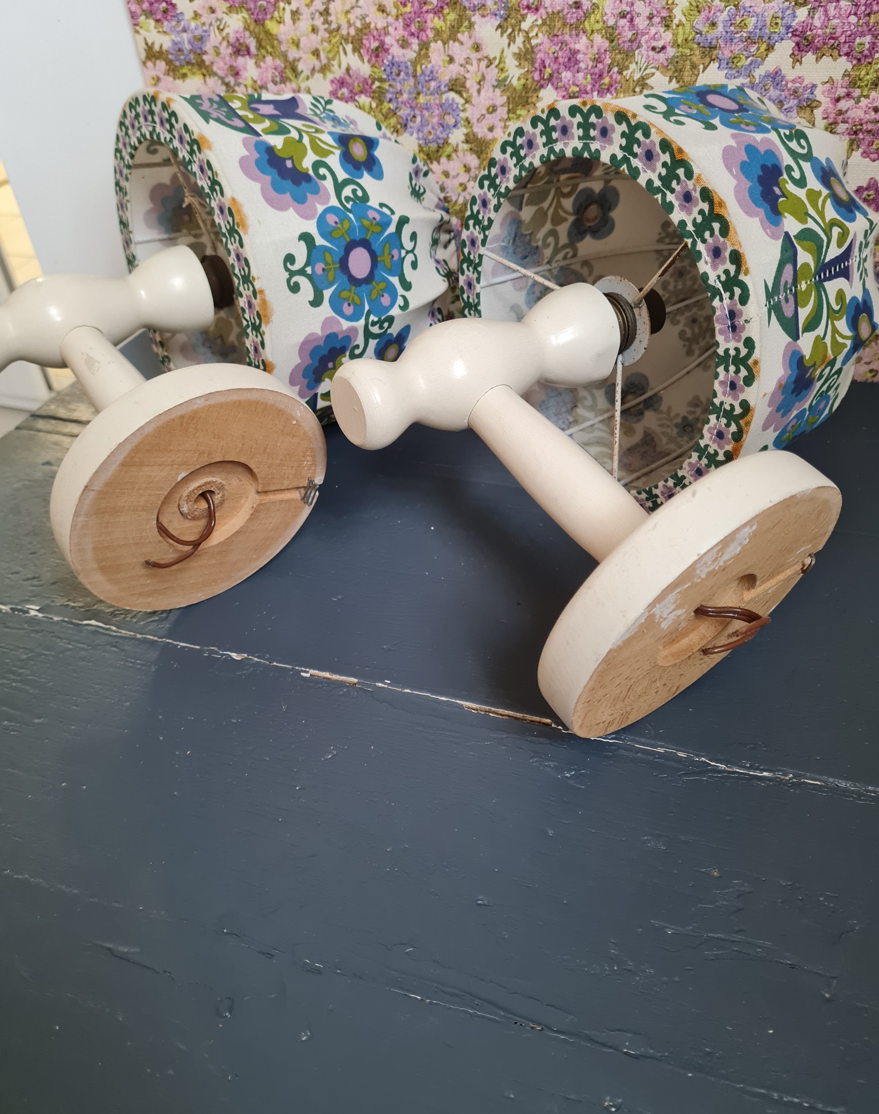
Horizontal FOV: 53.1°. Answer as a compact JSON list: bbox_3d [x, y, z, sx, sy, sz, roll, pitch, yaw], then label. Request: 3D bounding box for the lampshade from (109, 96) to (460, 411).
[{"bbox_3d":[-0.094,-0.204,0.595,0.173,0.209,0.209,-25,57,-31],"label":"lampshade"}]

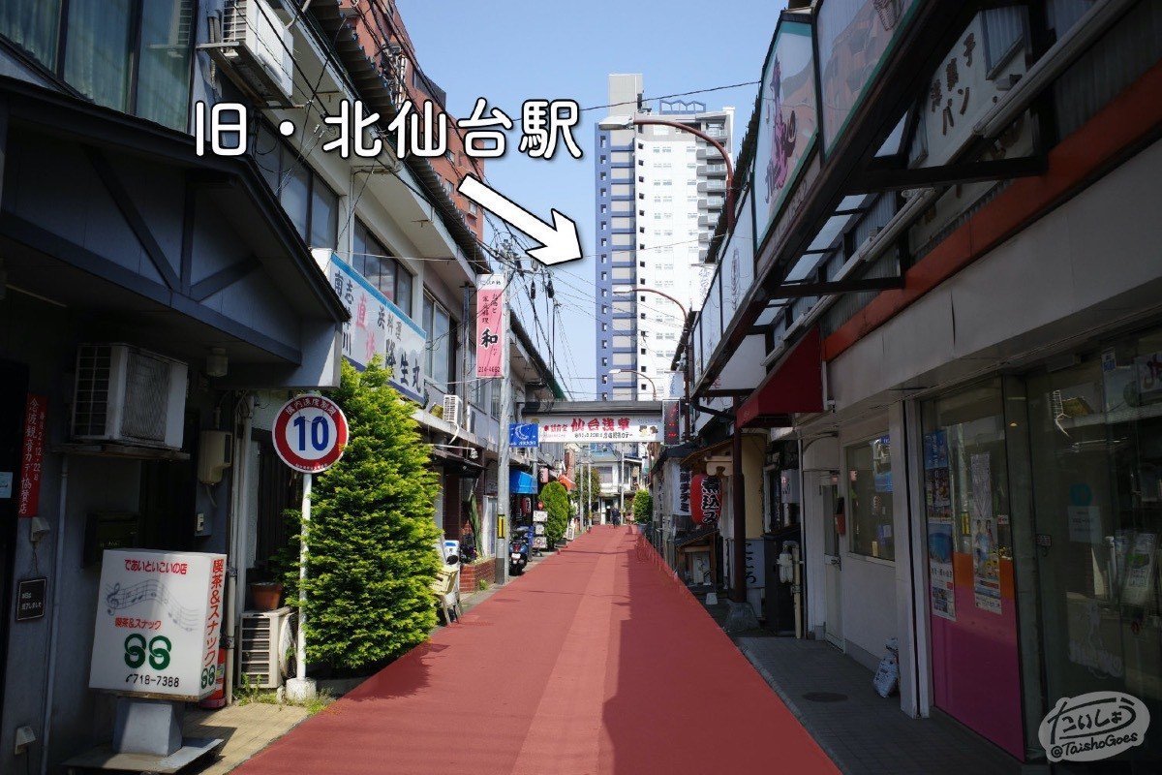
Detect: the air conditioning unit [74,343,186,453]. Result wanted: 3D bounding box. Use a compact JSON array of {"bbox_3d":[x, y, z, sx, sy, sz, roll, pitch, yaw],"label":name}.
[{"bbox_3d":[-2.801,0.079,5.664,0.290,0.560,0.770,-1,-7,3],"label":"air conditioning unit"}]

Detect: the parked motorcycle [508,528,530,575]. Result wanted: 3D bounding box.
[{"bbox_3d":[-1.339,3.542,19.965,0.640,1.040,1.780,-1,-7,3],"label":"parked motorcycle"}]

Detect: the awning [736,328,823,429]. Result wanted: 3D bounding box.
[{"bbox_3d":[2.021,-0.082,9.367,0.630,0.870,1.650,0,-7,3],"label":"awning"}]

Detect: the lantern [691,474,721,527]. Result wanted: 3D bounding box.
[{"bbox_3d":[2.057,1.838,14.803,0.494,0.883,0.494,1,-7,-8],"label":"lantern"}]

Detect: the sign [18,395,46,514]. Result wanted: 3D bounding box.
[{"bbox_3d":[-3.018,0.376,4.982,0.020,0.670,0.158,-1,-7,3],"label":"sign"}]

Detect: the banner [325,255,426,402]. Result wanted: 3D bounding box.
[{"bbox_3d":[-2.717,-0.595,12.205,0.200,1.190,4.724,-1,-7,3],"label":"banner"}]

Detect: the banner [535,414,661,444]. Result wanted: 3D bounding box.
[{"bbox_3d":[0.467,1.245,27.067,4.115,0.873,0.080,-1,-7,3],"label":"banner"}]

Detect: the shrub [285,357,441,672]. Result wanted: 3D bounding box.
[{"bbox_3d":[-2.117,1.151,8.891,1.481,2.917,1.500,-1,-7,3],"label":"shrub"}]

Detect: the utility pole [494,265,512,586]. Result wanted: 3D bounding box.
[{"bbox_3d":[-1.380,0.539,16.645,0.250,6.100,0.250,0,-7,3],"label":"utility pole"}]

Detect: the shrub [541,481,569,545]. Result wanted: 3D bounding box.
[{"bbox_3d":[-0.923,4.393,31.477,1.020,2.280,1.020,0,-7,3],"label":"shrub"}]

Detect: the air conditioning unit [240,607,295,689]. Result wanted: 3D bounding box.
[{"bbox_3d":[-2.479,2.087,7.464,0.310,0.585,0.790,0,-7,3],"label":"air conditioning unit"}]

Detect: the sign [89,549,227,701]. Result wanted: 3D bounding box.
[{"bbox_3d":[-2.371,1.325,5.082,0.635,0.765,0.175,1,-7,7],"label":"sign"}]

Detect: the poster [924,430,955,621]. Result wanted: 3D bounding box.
[{"bbox_3d":[2.692,1.024,6.783,0.020,1.380,0.480,-1,-7,3],"label":"poster"}]

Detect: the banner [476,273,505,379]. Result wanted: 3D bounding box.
[{"bbox_3d":[-1.728,-1.178,17.339,0.545,2.009,0.080,-1,-7,3],"label":"banner"}]

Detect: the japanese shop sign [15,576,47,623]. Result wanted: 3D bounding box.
[{"bbox_3d":[-2.846,1.099,4.685,0.020,0.200,0.215,0,-7,3],"label":"japanese shop sign"}]

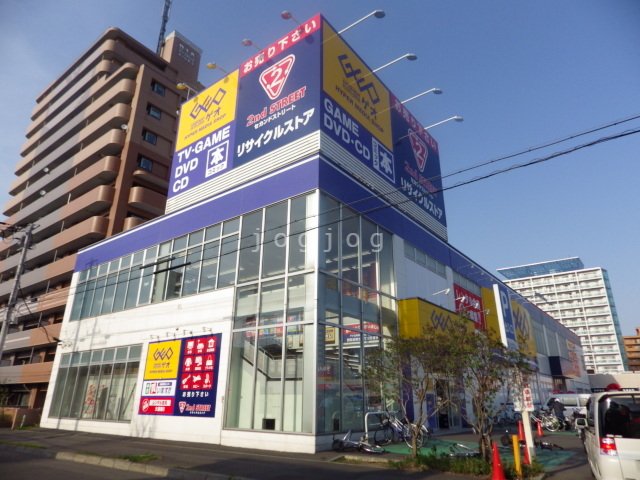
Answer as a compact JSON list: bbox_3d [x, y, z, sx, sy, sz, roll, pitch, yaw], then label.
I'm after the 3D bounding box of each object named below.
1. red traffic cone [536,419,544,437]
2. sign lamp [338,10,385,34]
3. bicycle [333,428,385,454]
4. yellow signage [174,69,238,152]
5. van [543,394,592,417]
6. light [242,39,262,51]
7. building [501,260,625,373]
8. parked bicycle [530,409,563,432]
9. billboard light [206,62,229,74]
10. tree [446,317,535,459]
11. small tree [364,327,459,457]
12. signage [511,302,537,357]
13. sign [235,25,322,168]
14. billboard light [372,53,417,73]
[{"bbox_3d":[9.497,8.147,17.637,0.380,0.700,0.380,-10,-23,24],"label":"red traffic cone"},{"bbox_3d":[1.859,-9.881,18.666,2.350,0.380,0.450,-15,-25,35],"label":"sign lamp"},{"bbox_3d":[1.199,6.287,12.694,1.600,0.500,0.900,5,-4,-13],"label":"bicycle"},{"bbox_3d":[-6.125,-6.871,21.913,4.850,3.100,0.200,-15,-25,35],"label":"yellow signage"},{"bbox_3d":[17.103,11.053,26.600,4.600,1.950,1.700,-15,-25,35],"label":"van"},{"bbox_3d":[-3.183,-9.310,19.735,0.450,0.380,1.000,-15,-25,35],"label":"light"},{"bbox_3d":[83.476,31.993,143.098,34.500,45.000,18.000,-14,-25,34],"label":"building"},{"bbox_3d":[11.265,9.159,20.666,1.750,1.050,0.560,-14,-25,34],"label":"parked bicycle"},{"bbox_3d":[-5.556,-9.323,22.085,0.550,0.450,1.500,-14,-25,34],"label":"billboard light"},{"bbox_3d":[5.072,4.325,12.169,2.600,4.050,2.500,-8,-22,20],"label":"tree"},{"bbox_3d":[2.899,4.692,12.887,2.900,3.850,2.700,-4,-21,11],"label":"small tree"},{"bbox_3d":[18.621,8.251,37.074,0.250,4.200,6.500,-15,-25,35],"label":"signage"},{"bbox_3d":[-2.067,-7.008,19.577,5.350,6.450,0.250,-14,-25,34],"label":"sign"},{"bbox_3d":[4.026,-9.623,22.064,2.650,0.450,0.550,-15,-26,35],"label":"billboard light"}]

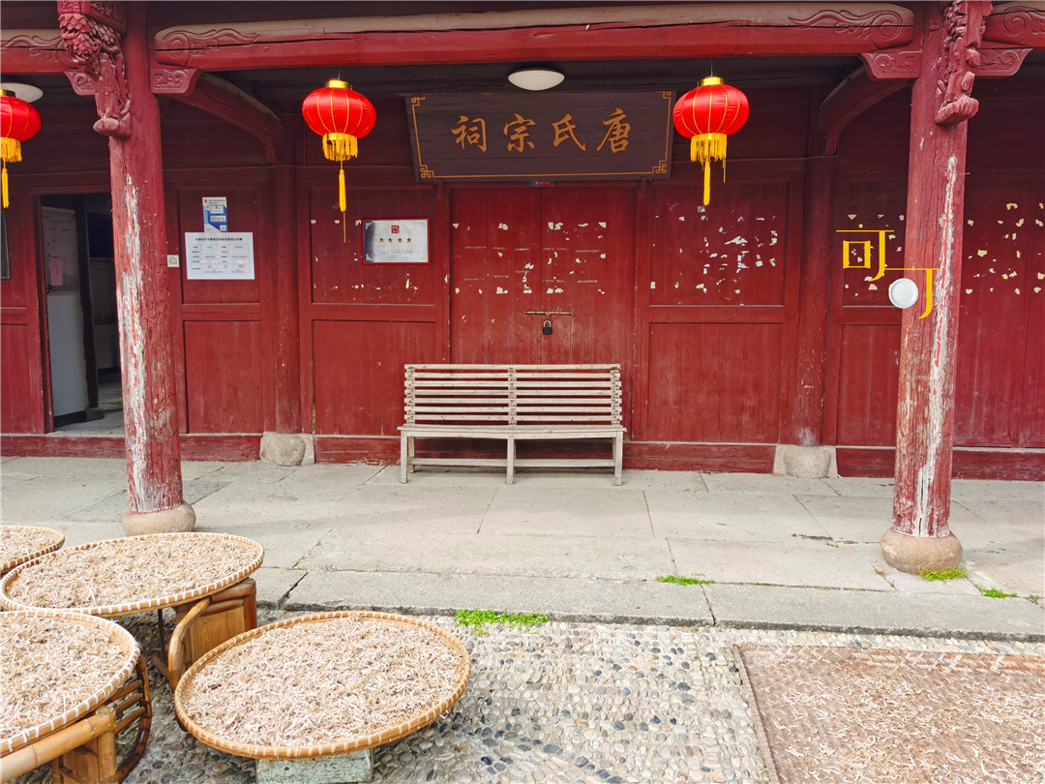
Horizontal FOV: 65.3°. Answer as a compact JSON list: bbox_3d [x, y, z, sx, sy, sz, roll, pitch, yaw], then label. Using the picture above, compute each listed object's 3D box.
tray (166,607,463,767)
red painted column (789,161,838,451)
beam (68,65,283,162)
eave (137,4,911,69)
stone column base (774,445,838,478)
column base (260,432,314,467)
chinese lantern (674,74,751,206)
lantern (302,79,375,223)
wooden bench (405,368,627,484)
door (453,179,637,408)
[{"bbox_3d":[-0.623,0.920,2.639,0.910,0.055,0.910,1,8,0],"label":"tray"},{"bbox_3d":[2.310,-0.709,6.442,0.250,2.280,0.250,1,6,6],"label":"red painted column"},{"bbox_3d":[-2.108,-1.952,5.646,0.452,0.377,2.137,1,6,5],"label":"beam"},{"bbox_3d":[-0.039,-1.899,4.307,4.000,0.235,0.250,1,6,6],"label":"eave"},{"bbox_3d":[2.288,0.534,6.616,0.490,0.270,0.380,1,6,6],"label":"stone column base"},{"bbox_3d":[-2.012,0.477,7.071,0.480,0.280,0.380,1,6,6],"label":"column base"},{"bbox_3d":[1.016,-1.354,4.396,0.410,0.690,0.410,1,6,6],"label":"chinese lantern"},{"bbox_3d":[-1.036,-1.365,4.629,0.410,0.780,0.410,1,6,6],"label":"lantern"},{"bbox_3d":[-0.079,0.243,6.385,1.750,0.895,0.530,0,6,3],"label":"wooden bench"},{"bbox_3d":[0.160,-0.652,6.795,1.530,2.130,0.080,1,6,6],"label":"door"}]

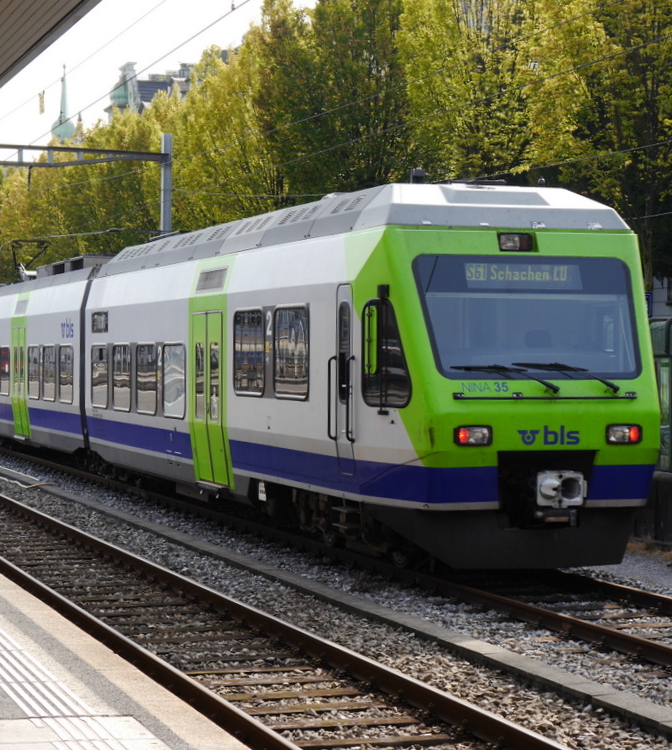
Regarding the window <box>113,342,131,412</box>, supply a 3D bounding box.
[{"bbox_3d":[-3.430,0.052,31.757,0.070,1.070,1.370,0,1,-18],"label":"window"}]

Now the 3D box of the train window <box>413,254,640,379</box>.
[{"bbox_3d":[1.917,-0.562,19.316,2.260,1.280,0.180,0,-18,-18],"label":"train window"}]

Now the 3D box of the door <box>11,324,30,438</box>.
[{"bbox_3d":[-6.489,0.131,40.590,0.150,2.260,1.700,0,0,-18],"label":"door"}]

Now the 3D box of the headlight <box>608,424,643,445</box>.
[{"bbox_3d":[2.789,0.583,19.151,0.365,0.200,0.120,0,1,-18],"label":"headlight"}]

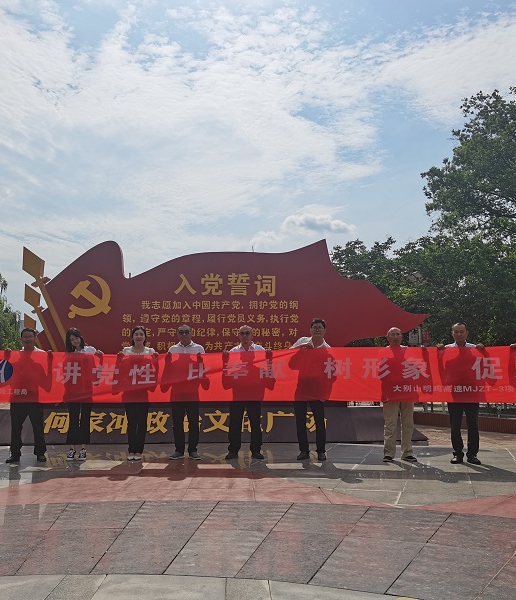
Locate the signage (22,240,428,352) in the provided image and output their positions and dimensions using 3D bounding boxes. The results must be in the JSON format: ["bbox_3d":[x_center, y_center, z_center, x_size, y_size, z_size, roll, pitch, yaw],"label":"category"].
[{"bbox_3d":[-0.573,0.389,11.003,7.050,2.900,0.450,0,-8,-2],"label":"signage"}]

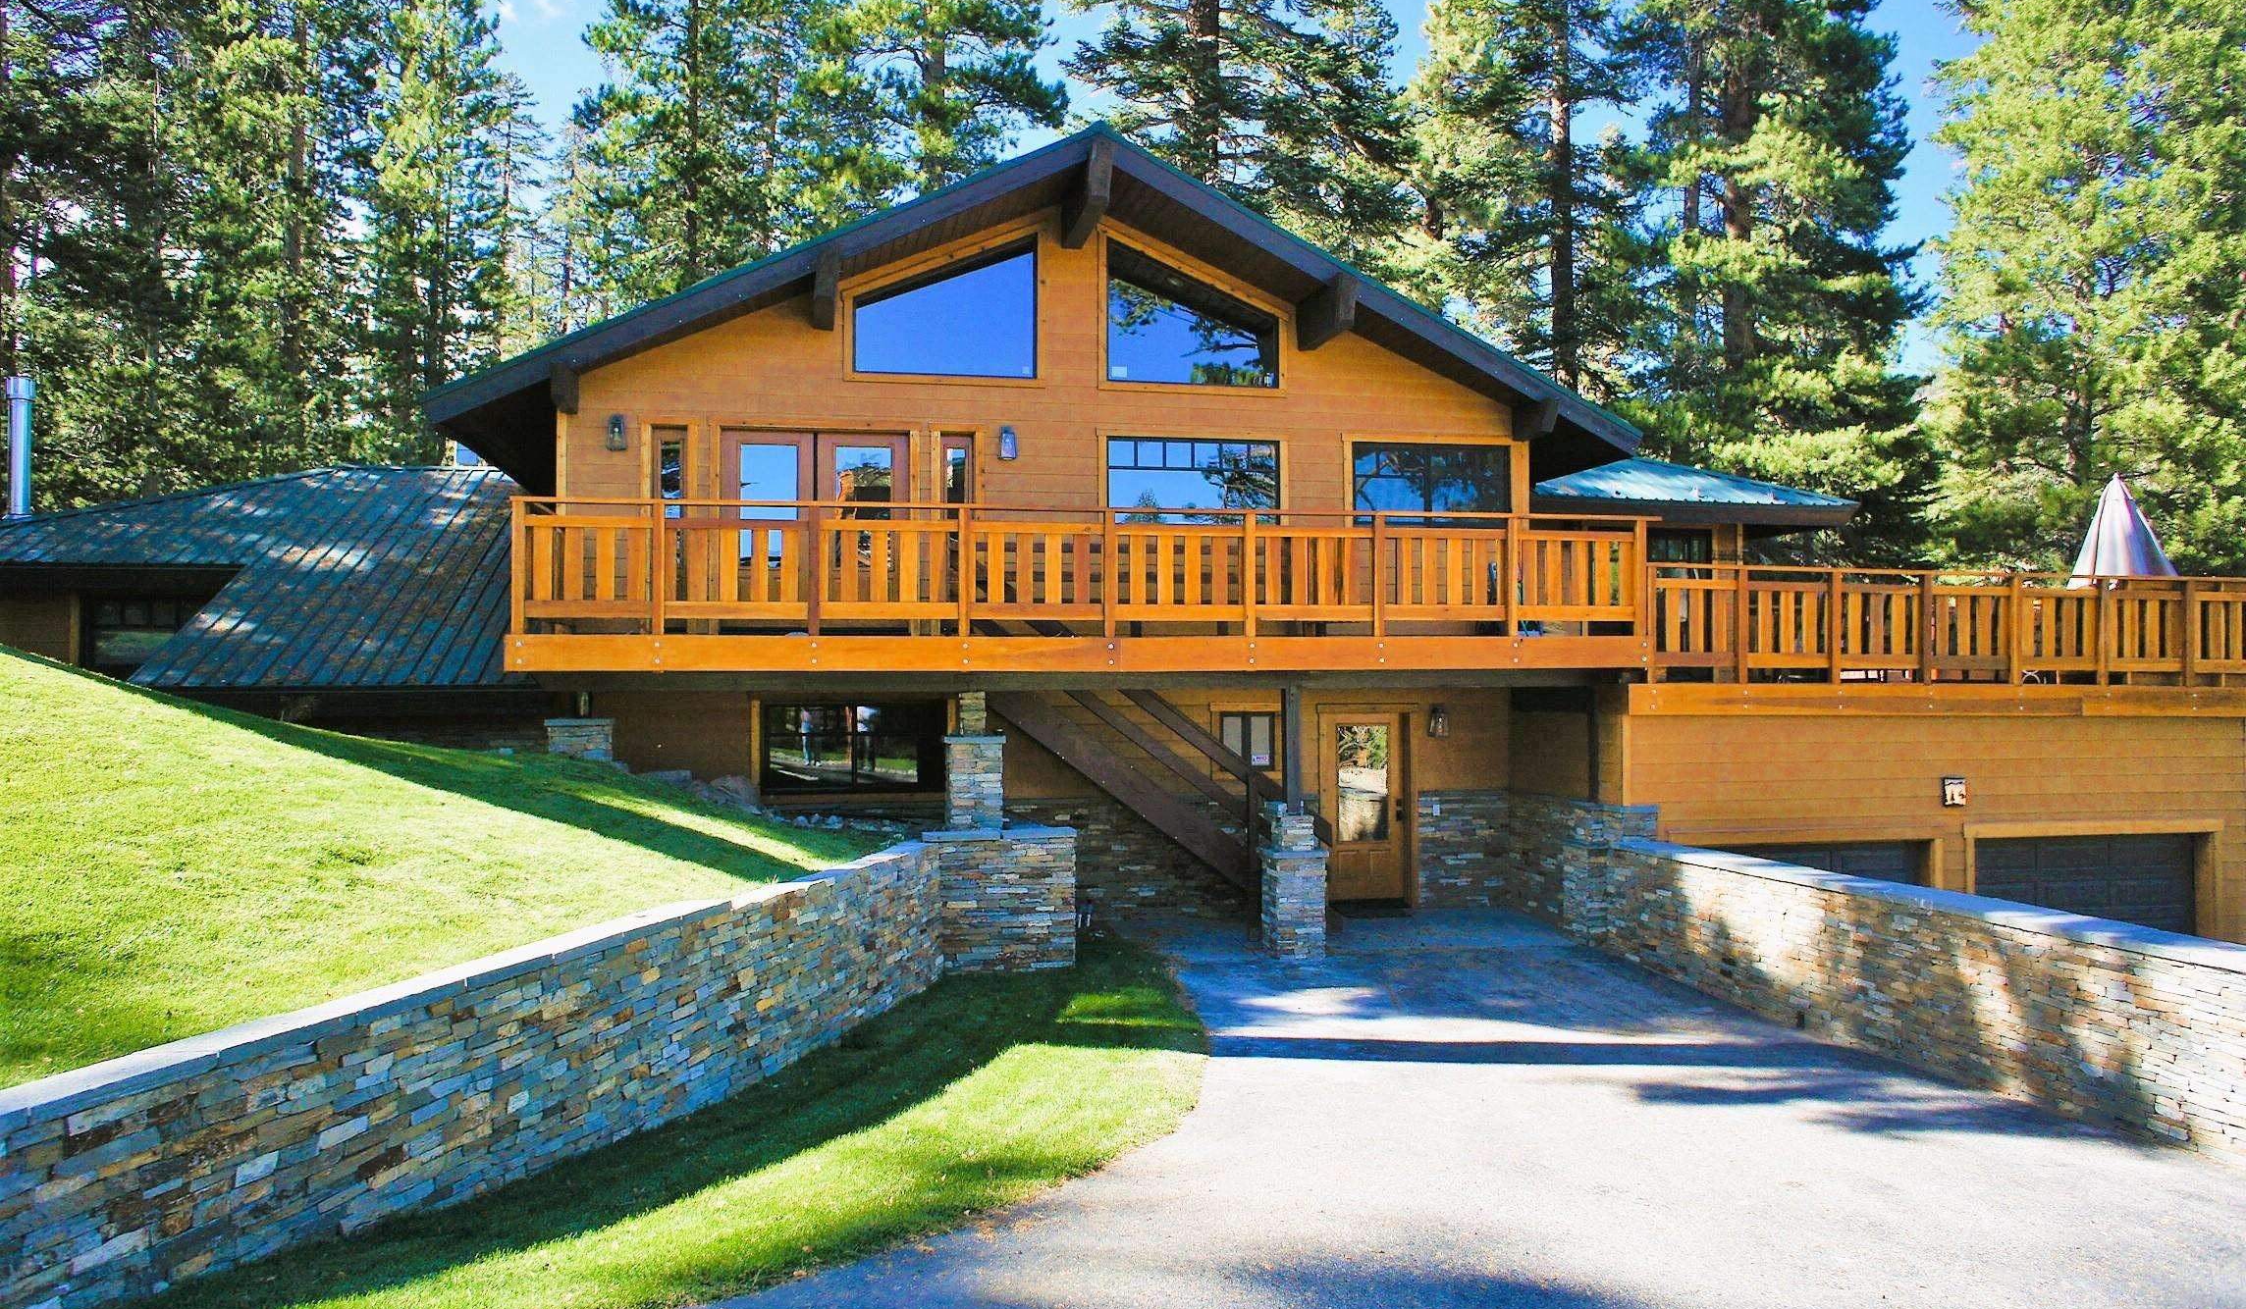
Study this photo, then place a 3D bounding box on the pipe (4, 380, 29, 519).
[{"bbox_3d":[-14.030,-2.624,19.033,0.304,1.832,0.304,0,0,-11],"label":"pipe"}]

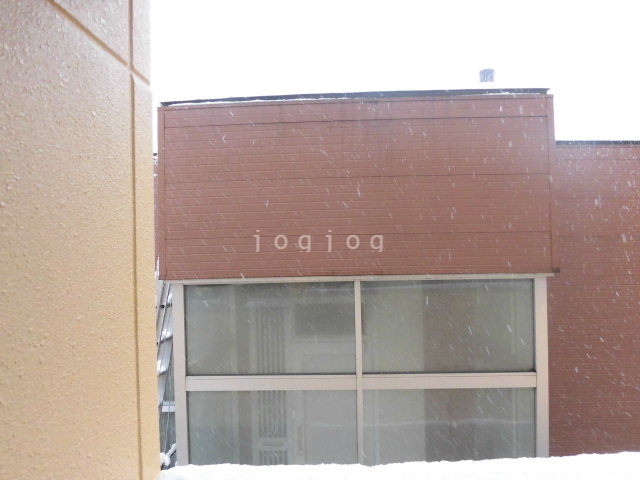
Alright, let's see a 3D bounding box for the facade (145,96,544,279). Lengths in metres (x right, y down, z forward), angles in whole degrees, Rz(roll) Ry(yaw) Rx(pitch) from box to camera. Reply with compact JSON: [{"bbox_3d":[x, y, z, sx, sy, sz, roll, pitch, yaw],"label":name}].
[{"bbox_3d":[0.313,-0.429,3.800,3.250,1.480,0.300,-1,-1,2],"label":"facade"}]

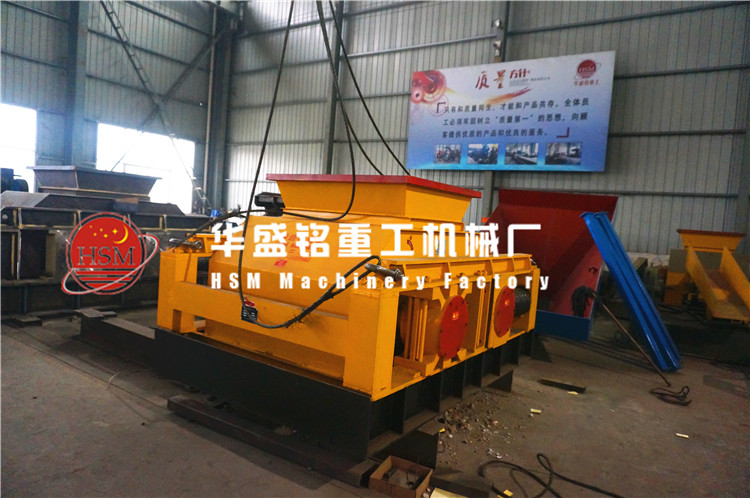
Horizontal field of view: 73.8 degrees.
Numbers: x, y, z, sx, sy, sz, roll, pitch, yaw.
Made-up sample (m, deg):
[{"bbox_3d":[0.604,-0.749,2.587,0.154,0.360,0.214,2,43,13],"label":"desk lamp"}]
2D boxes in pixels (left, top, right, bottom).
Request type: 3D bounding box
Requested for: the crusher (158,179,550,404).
[{"bbox_3d":[-0.057,0.072,4.458,2.209,1.296,2.659,7,5,36],"label":"crusher"}]

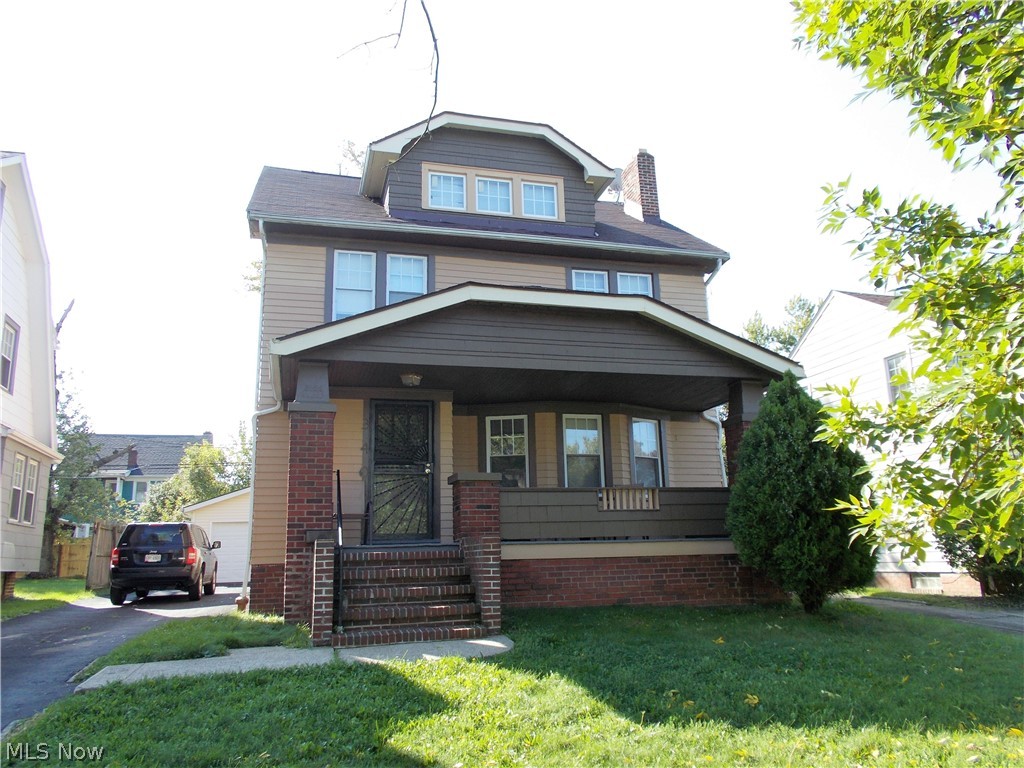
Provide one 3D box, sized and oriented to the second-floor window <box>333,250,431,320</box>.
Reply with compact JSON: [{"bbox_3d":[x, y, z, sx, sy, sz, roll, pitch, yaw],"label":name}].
[{"bbox_3d":[-2.084,-1.462,12.249,1.518,1.300,0.120,2,-14,-16],"label":"second-floor window"}]

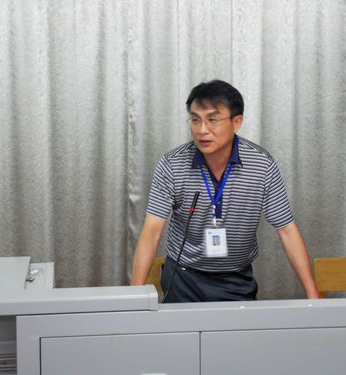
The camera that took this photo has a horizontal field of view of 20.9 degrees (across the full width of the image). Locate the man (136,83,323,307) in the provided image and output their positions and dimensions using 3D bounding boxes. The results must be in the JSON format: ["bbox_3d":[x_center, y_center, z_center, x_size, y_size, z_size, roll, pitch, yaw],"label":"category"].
[{"bbox_3d":[0.178,0.413,3.215,0.640,1.560,0.500,0,5,1],"label":"man"}]

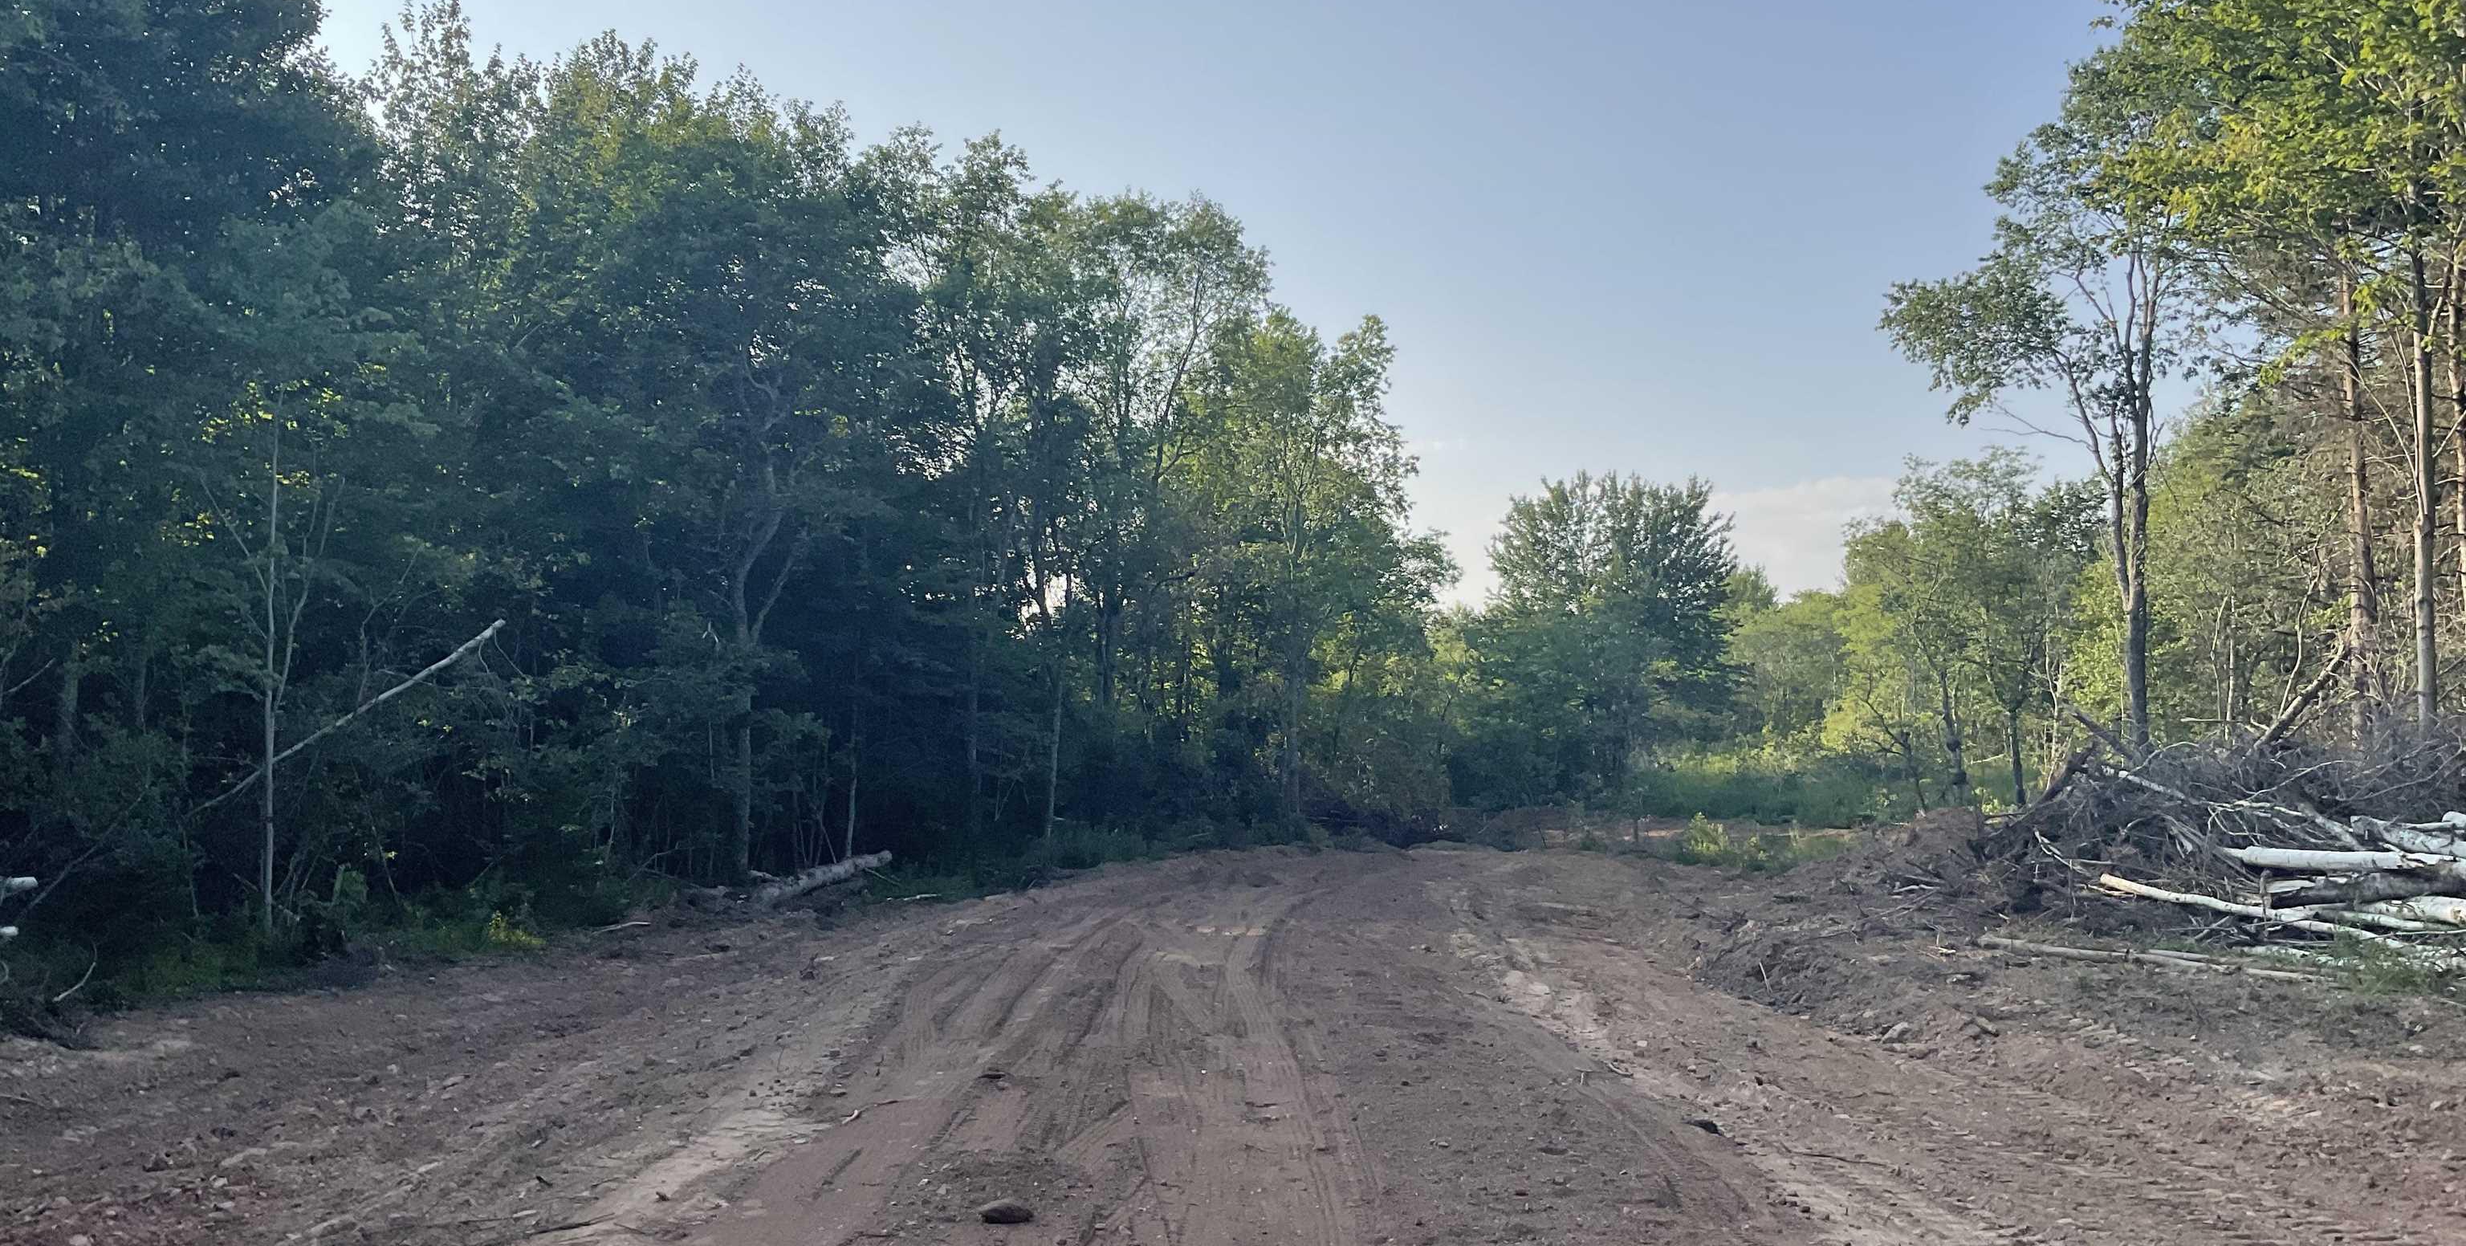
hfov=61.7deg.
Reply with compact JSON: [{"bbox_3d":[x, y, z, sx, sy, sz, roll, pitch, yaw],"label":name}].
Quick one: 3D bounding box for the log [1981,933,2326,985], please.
[{"bbox_3d":[7.192,2.654,16.350,0.120,0.110,2.860,3,-3,-36],"label":"log"}]

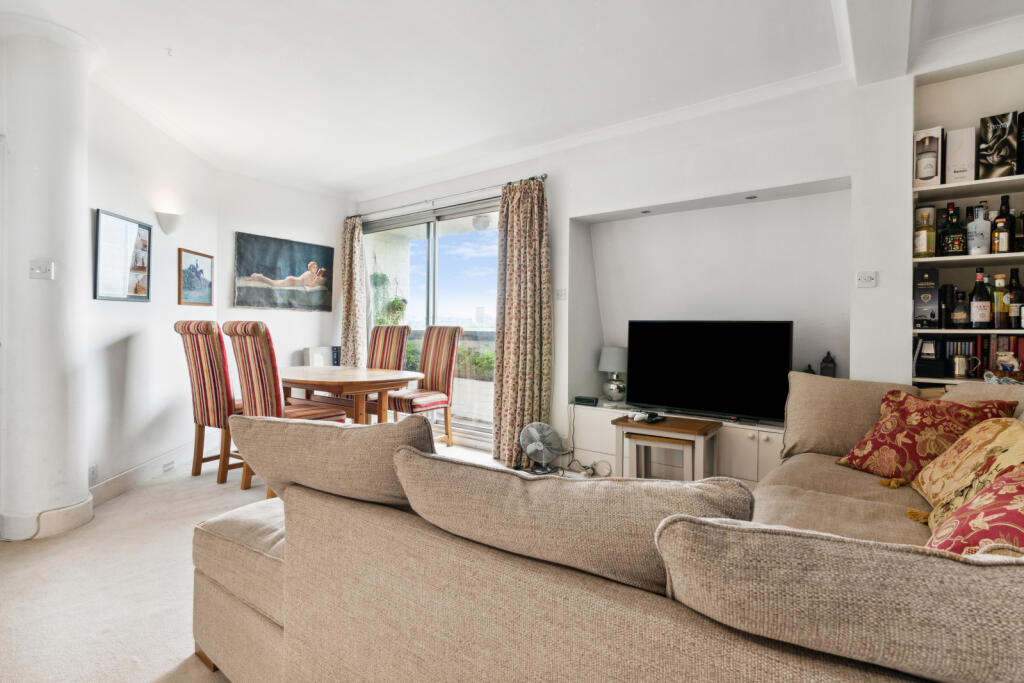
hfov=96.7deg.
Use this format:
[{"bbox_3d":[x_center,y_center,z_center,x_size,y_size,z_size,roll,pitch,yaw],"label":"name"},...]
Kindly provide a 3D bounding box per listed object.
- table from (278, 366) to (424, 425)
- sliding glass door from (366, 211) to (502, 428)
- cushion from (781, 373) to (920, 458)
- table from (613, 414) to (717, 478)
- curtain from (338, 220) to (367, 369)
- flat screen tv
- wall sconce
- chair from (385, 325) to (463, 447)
[{"bbox_3d":[-1.360,0.569,3.340,1.470,0.710,0.880,1,1,33],"label":"table"},{"bbox_3d":[-0.792,-0.225,4.301,2.100,2.040,0.100,2,2,35],"label":"sliding glass door"},{"bbox_3d":[1.586,0.353,2.142,0.500,0.400,0.160,2,-10,35],"label":"cushion"},{"bbox_3d":[0.875,0.700,2.600,0.530,0.470,0.320,1,1,34],"label":"table"},{"bbox_3d":[-1.612,-0.184,4.684,0.380,2.140,0.130,2,2,35],"label":"curtain"},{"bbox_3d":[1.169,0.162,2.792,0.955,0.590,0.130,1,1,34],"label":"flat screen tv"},{"bbox_3d":[-2.400,-0.832,3.190,0.095,0.155,0.205,0,1,-10],"label":"wall sconce"},{"bbox_3d":[-0.777,0.395,3.870,0.420,1.060,0.620,2,2,35],"label":"chair"}]

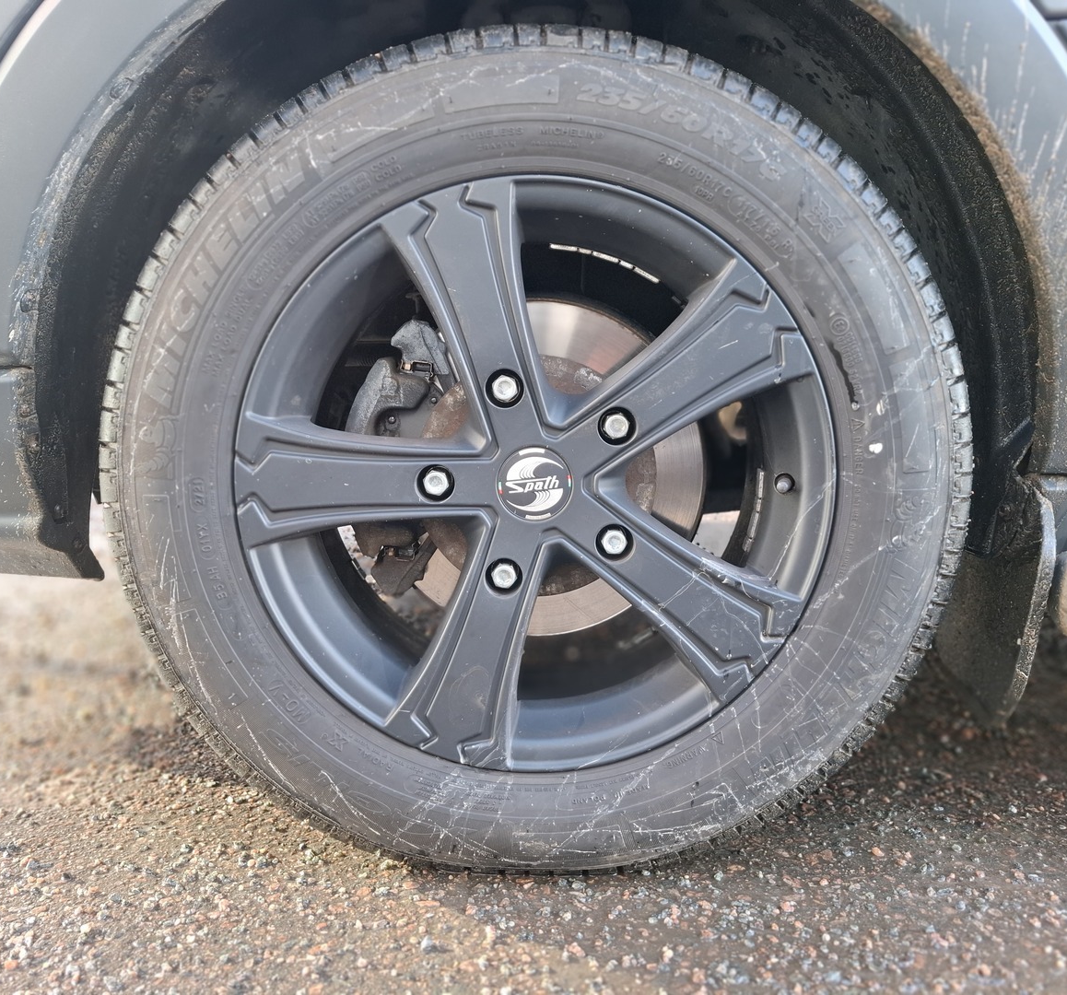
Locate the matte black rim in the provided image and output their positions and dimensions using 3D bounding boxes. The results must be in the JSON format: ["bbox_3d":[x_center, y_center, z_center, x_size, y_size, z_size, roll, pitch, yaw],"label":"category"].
[{"bbox_3d":[0.003,-0.019,0.786,0.470,0.470,0.200,0,5,1],"label":"matte black rim"}]

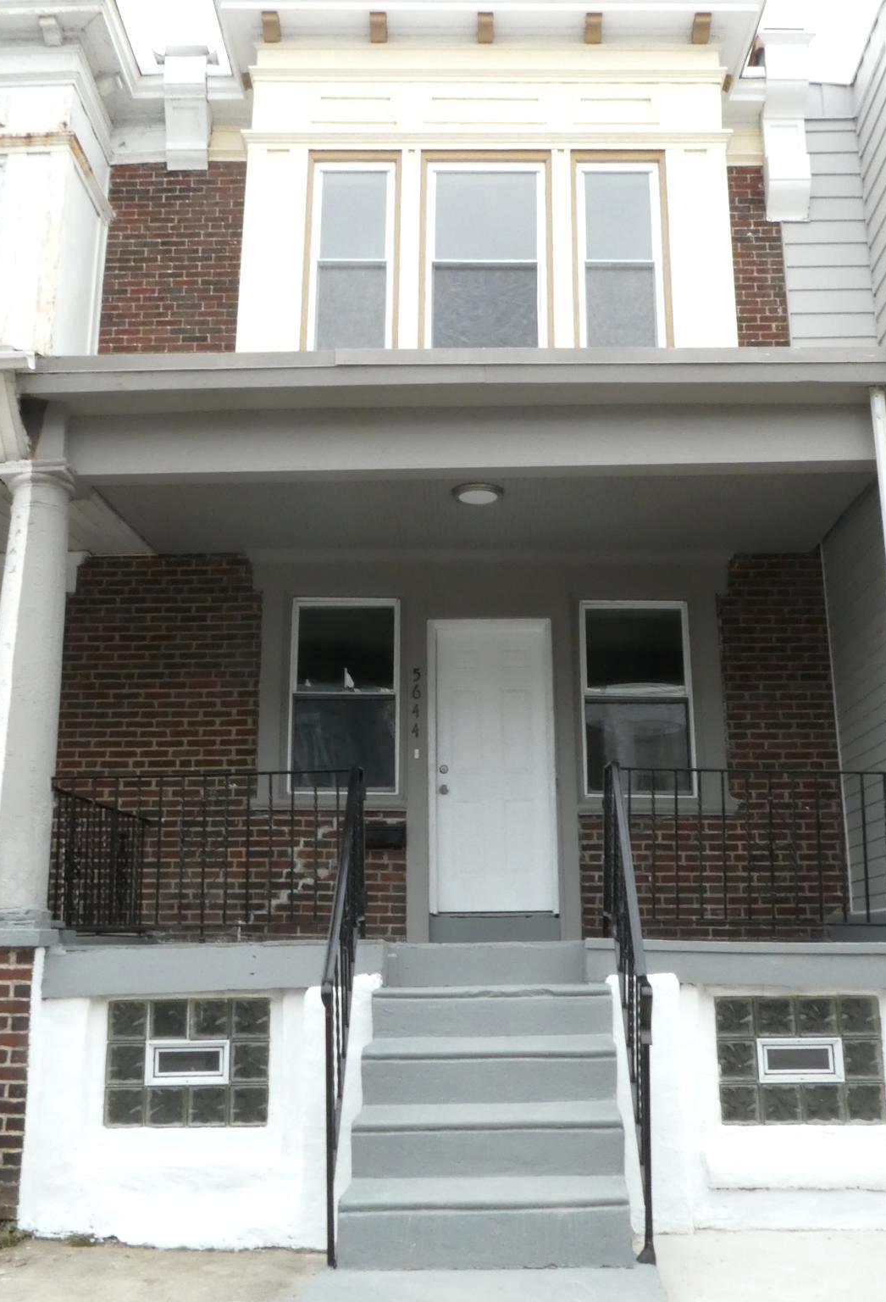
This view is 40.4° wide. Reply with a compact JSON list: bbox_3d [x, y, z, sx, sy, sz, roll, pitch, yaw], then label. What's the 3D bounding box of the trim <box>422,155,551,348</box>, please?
[{"bbox_3d":[0.303,-2.690,8.276,0.914,1.660,0.120,0,-14,0],"label":"trim"}]

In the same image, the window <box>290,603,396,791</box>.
[{"bbox_3d":[-0.699,0.319,8.643,0.780,1.420,0.100,-1,-13,0],"label":"window"}]

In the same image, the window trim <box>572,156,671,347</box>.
[{"bbox_3d":[1.234,-2.728,8.247,0.656,1.588,0.120,-1,-14,-1],"label":"window trim"}]

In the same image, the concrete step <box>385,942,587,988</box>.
[{"bbox_3d":[0.203,1.492,5.781,0.945,0.200,0.280,-1,-13,0],"label":"concrete step"}]

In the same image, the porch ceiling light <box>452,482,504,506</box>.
[{"bbox_3d":[0.219,-0.981,7.612,0.325,0.060,0.325,-1,-13,0],"label":"porch ceiling light"}]

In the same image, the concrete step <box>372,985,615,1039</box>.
[{"bbox_3d":[0.215,1.608,5.379,1.046,0.209,0.290,0,-14,0],"label":"concrete step"}]

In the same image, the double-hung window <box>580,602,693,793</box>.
[{"bbox_3d":[1.379,0.335,8.526,0.772,1.414,0.100,0,-14,0],"label":"double-hung window"}]

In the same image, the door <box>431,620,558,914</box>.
[{"bbox_3d":[0.346,0.783,8.446,0.893,2.078,0.120,-1,-14,-1],"label":"door"}]

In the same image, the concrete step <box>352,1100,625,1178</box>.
[{"bbox_3d":[0.175,1.941,4.763,1.052,0.223,0.290,0,-14,0],"label":"concrete step"}]

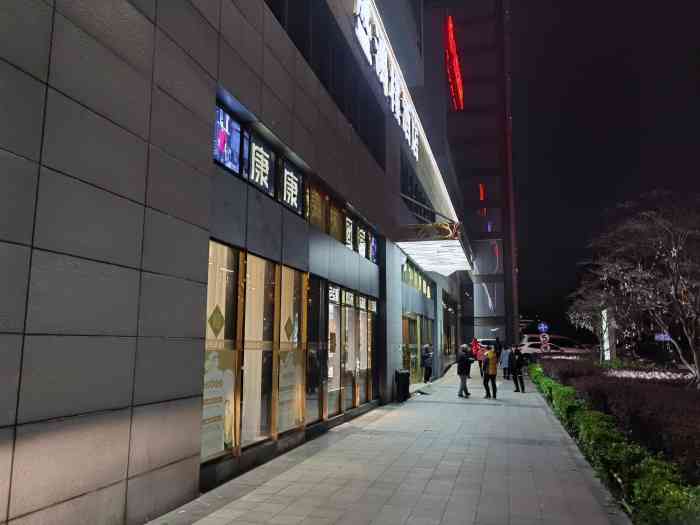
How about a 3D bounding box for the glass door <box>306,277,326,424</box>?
[{"bbox_3d":[-0.598,1.557,9.931,0.100,2.570,1.000,-2,-9,16],"label":"glass door"}]

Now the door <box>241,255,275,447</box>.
[{"bbox_3d":[-1.263,1.201,7.632,0.100,2.540,1.000,-2,-9,16],"label":"door"}]

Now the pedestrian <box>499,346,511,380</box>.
[{"bbox_3d":[7.166,4.669,25.438,0.520,1.650,0.360,-2,-9,16],"label":"pedestrian"}]

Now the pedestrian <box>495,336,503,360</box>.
[{"bbox_3d":[10.609,6.146,39.126,0.520,1.628,0.380,-2,-9,16],"label":"pedestrian"}]

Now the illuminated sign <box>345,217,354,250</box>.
[{"bbox_3d":[-0.020,-0.690,13.050,0.100,0.680,0.780,-2,-9,16],"label":"illuminated sign"}]

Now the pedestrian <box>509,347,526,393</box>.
[{"bbox_3d":[6.045,3.873,19.824,0.550,1.605,0.420,-3,-9,20],"label":"pedestrian"}]

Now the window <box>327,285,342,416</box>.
[{"bbox_3d":[-0.324,1.745,10.870,0.100,2.500,0.930,-2,-9,16],"label":"window"}]

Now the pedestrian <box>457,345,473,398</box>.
[{"bbox_3d":[3.557,3.380,17.072,0.450,1.670,0.500,3,-9,-17],"label":"pedestrian"}]

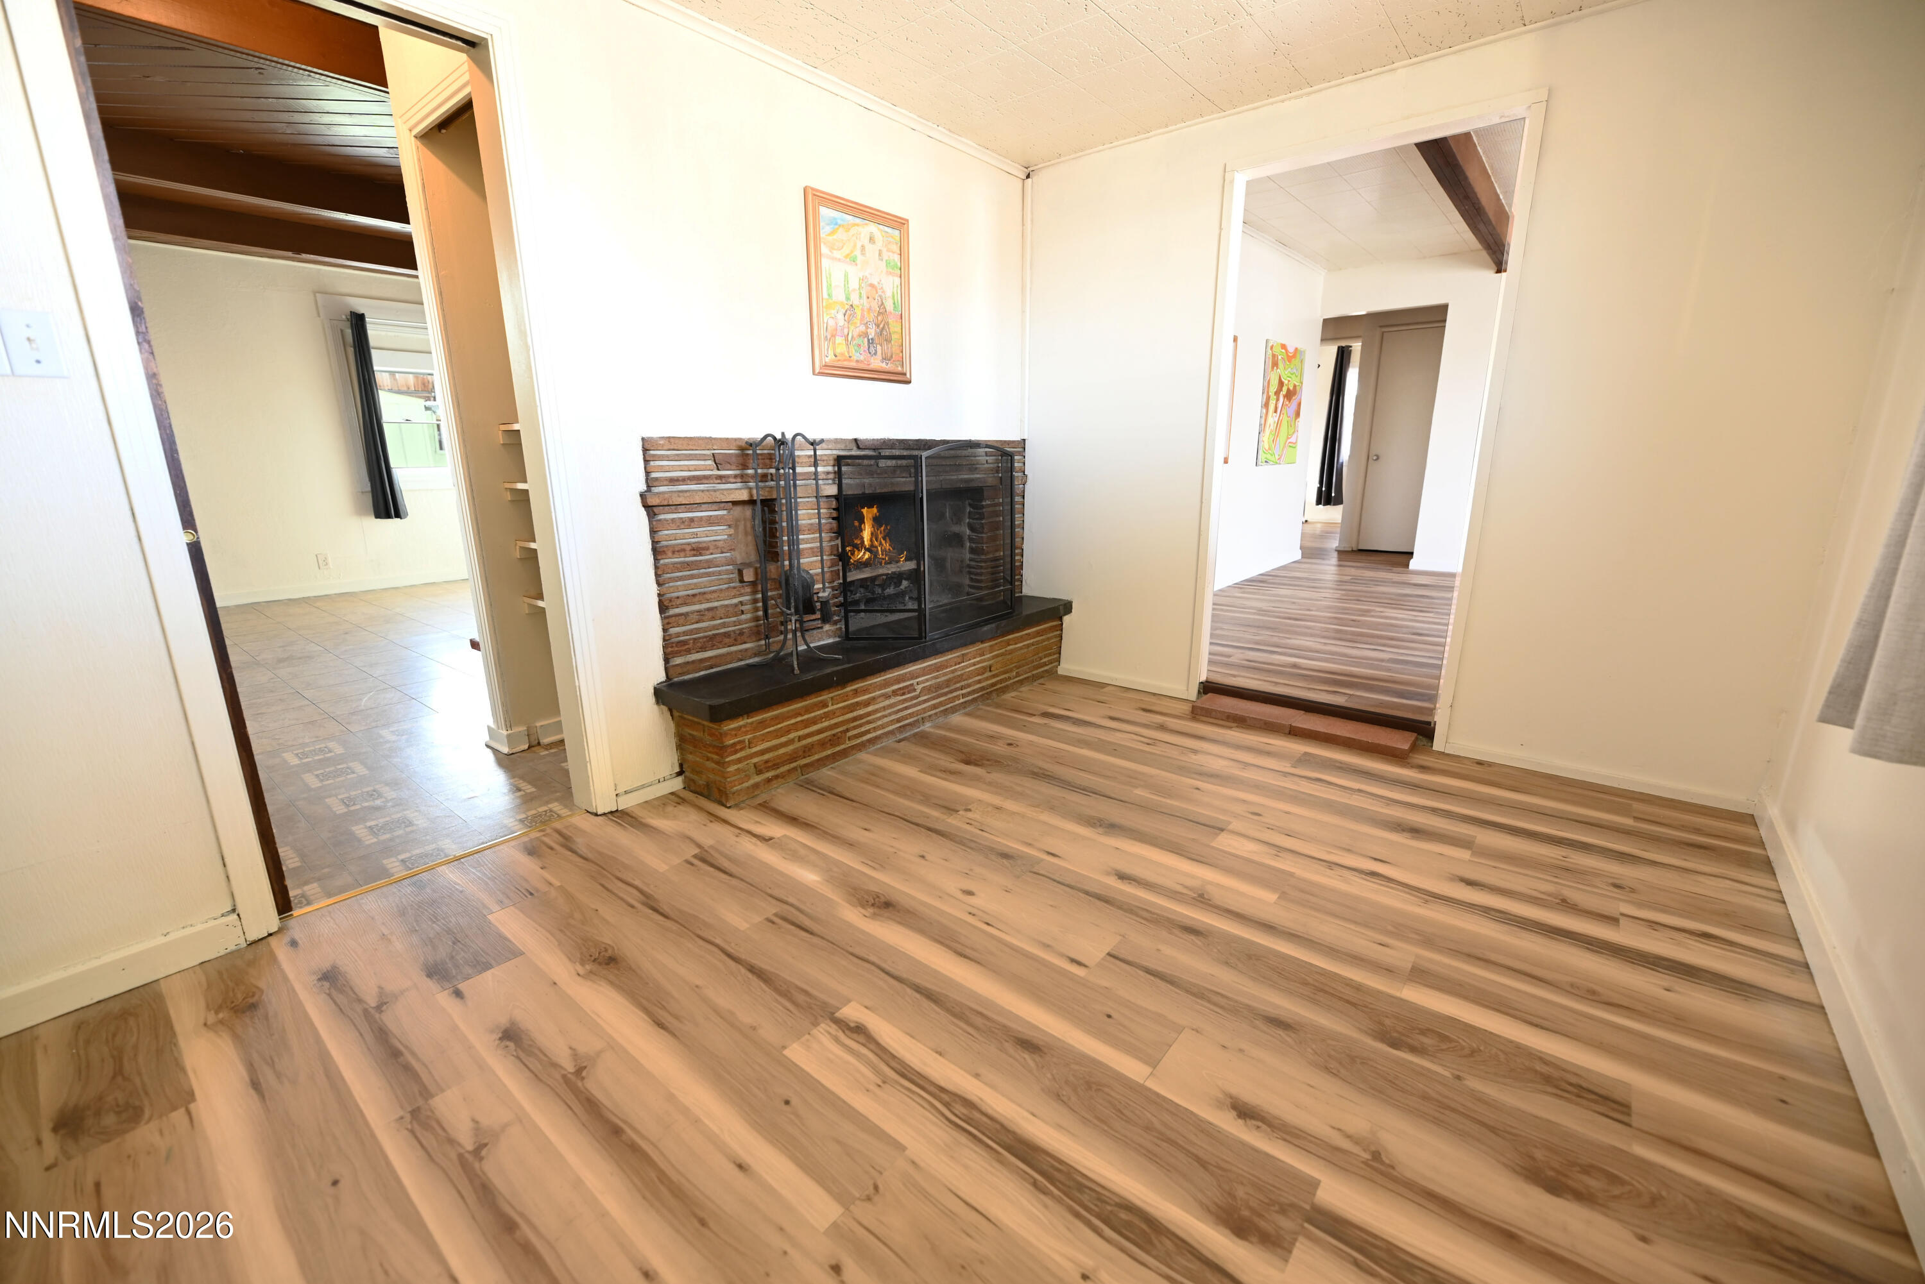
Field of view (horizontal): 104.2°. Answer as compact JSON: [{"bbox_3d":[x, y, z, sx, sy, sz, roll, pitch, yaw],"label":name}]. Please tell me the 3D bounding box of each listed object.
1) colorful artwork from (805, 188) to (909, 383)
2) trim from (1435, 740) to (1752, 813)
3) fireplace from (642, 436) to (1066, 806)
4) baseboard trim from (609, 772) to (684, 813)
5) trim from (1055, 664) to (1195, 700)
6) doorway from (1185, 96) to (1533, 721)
[{"bbox_3d":[-0.363,-1.264,2.727,0.030,0.583,0.485,11,18,39],"label":"colorful artwork"},{"bbox_3d":[2.072,0.439,2.486,0.786,0.048,0.017,11,18,39],"label":"trim"},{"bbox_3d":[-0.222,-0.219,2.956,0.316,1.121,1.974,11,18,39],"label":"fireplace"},{"bbox_3d":[-0.997,0.476,2.392,0.017,0.059,0.225,11,18,39],"label":"baseboard trim"},{"bbox_3d":[0.741,0.182,3.544,0.669,0.045,0.017,11,18,39],"label":"trim"},{"bbox_3d":[1.409,-0.703,2.821,0.976,2.106,0.131,11,18,39],"label":"doorway"}]

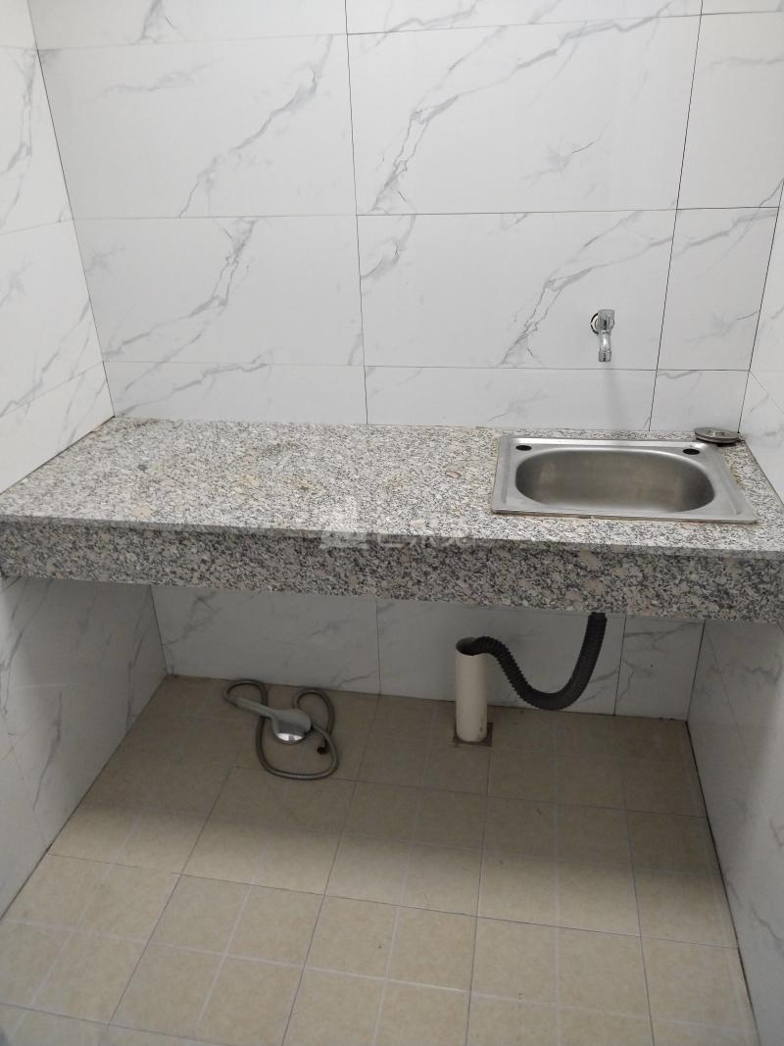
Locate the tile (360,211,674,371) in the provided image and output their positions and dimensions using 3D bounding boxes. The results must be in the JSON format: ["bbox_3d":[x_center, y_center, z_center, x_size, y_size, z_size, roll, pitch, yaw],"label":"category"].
[{"bbox_3d":[0.233,-0.457,1.559,0.600,0.300,0.010,3,28,10],"label":"tile"}]

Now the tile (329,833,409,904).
[{"bbox_3d":[-0.045,0.705,1.602,0.150,0.010,0.150,3,28,10],"label":"tile"}]

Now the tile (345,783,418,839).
[{"bbox_3d":[-0.020,0.639,1.736,0.149,0.010,0.149,3,28,10],"label":"tile"}]

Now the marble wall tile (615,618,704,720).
[{"bbox_3d":[0.641,0.358,1.899,0.174,0.287,0.010,3,28,10],"label":"marble wall tile"}]

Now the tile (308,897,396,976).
[{"bbox_3d":[-0.072,0.776,1.474,0.149,0.010,0.149,3,28,10],"label":"tile"}]

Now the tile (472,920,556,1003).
[{"bbox_3d":[0.224,0.790,1.421,0.150,0.010,0.150,3,28,10],"label":"tile"}]

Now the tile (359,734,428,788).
[{"bbox_3d":[0.007,0.569,1.861,0.150,0.010,0.150,3,28,10],"label":"tile"}]

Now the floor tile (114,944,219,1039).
[{"bbox_3d":[-0.394,0.829,1.393,0.149,0.010,0.149,3,28,10],"label":"floor tile"}]

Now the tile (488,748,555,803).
[{"bbox_3d":[0.302,0.583,1.812,0.150,0.010,0.150,3,28,10],"label":"tile"}]

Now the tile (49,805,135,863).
[{"bbox_3d":[-0.636,0.674,1.703,0.150,0.010,0.150,3,28,10],"label":"tile"}]

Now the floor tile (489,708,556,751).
[{"bbox_3d":[0.328,0.518,1.948,0.149,0.010,0.149,3,28,10],"label":"floor tile"}]

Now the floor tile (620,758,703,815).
[{"bbox_3d":[0.597,0.598,1.762,0.150,0.010,0.150,3,28,10],"label":"floor tile"}]

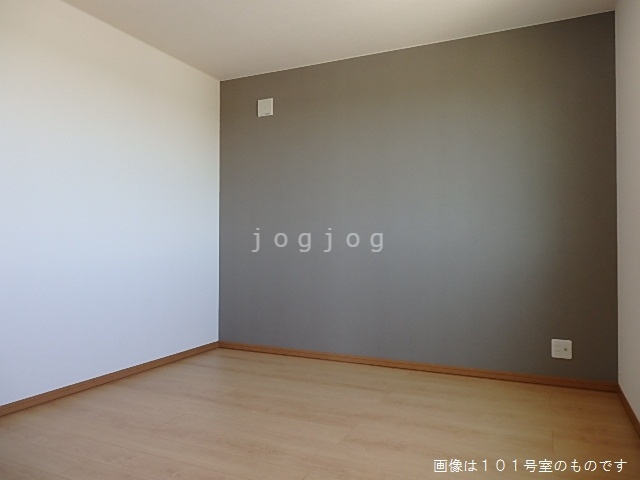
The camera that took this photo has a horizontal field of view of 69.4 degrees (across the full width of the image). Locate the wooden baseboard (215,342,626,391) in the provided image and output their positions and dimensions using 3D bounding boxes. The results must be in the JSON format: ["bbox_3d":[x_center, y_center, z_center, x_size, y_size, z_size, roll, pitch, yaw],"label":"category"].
[{"bbox_3d":[0.470,0.927,3.523,3.061,0.058,0.012,0,-1,25],"label":"wooden baseboard"}]

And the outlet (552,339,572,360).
[{"bbox_3d":[1.575,0.709,3.011,0.117,0.121,0.010,0,-1,25],"label":"outlet"}]

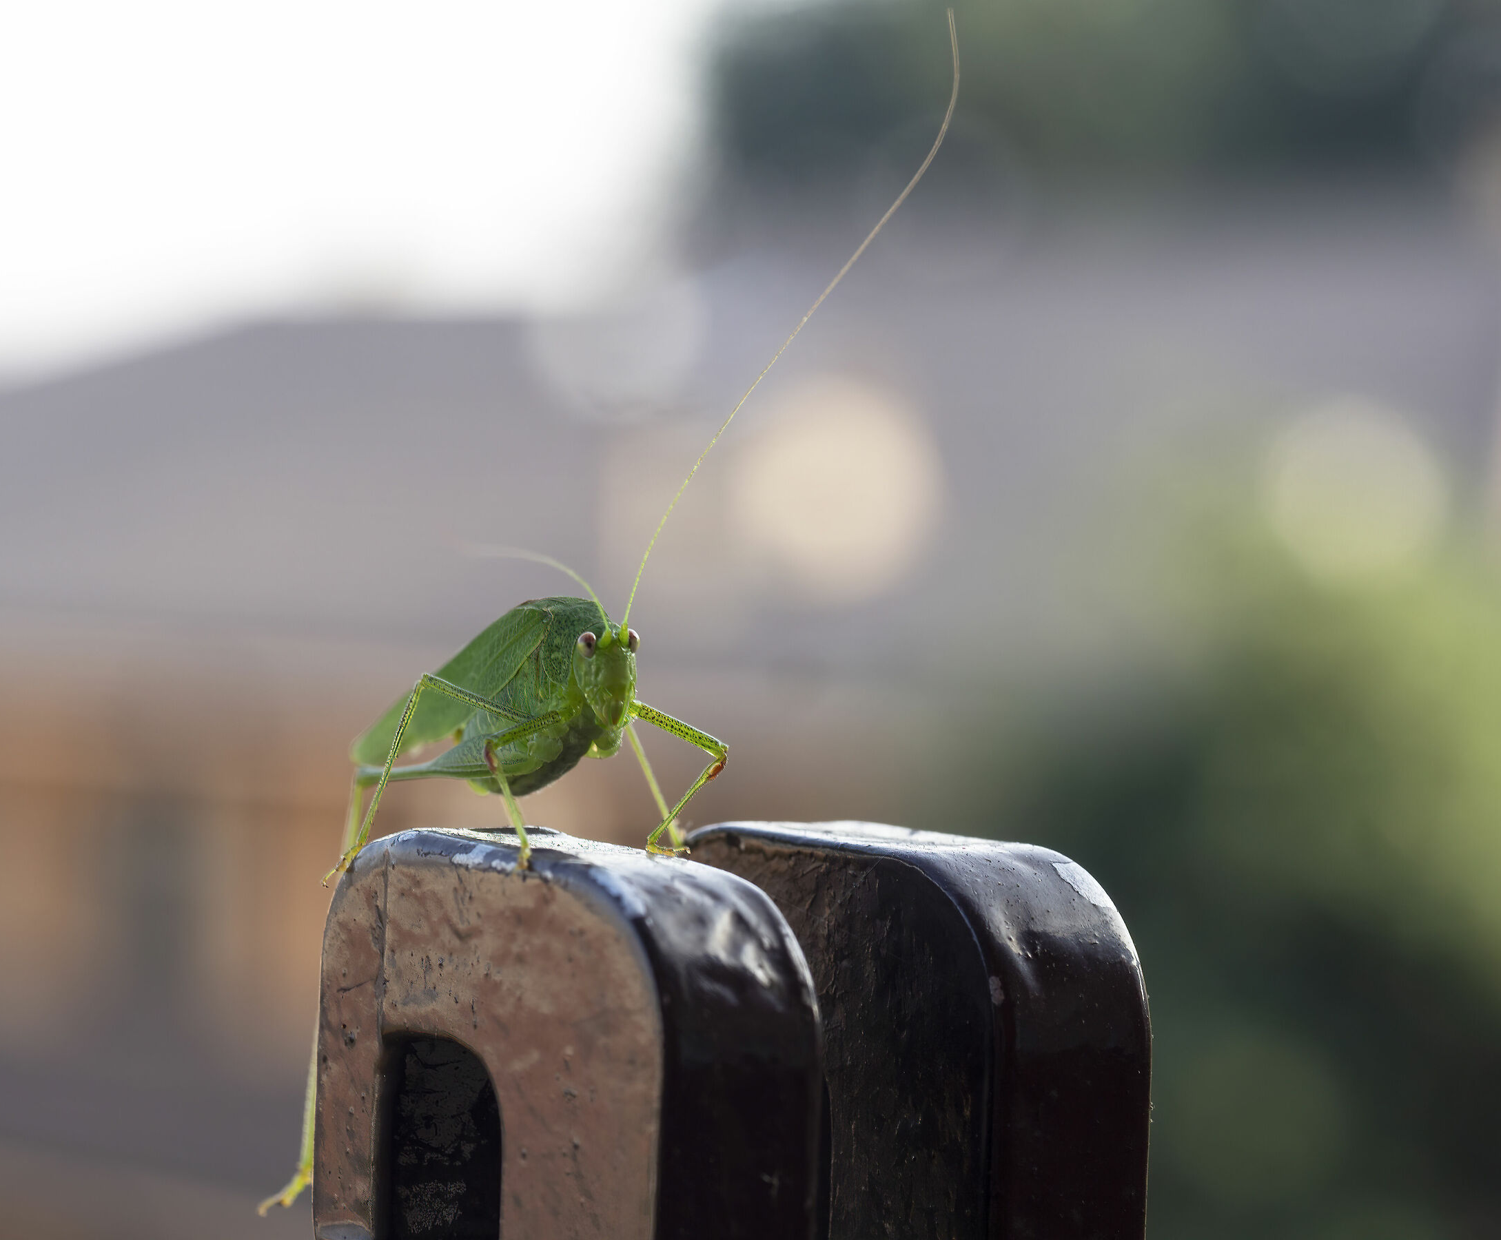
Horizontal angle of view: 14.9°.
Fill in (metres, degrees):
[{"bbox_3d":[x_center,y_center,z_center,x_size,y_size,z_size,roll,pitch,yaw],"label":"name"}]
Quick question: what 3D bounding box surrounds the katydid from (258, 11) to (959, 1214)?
[{"bbox_3d":[-0.011,0.001,0.422,0.035,0.087,0.049,-1,3,-30],"label":"katydid"}]

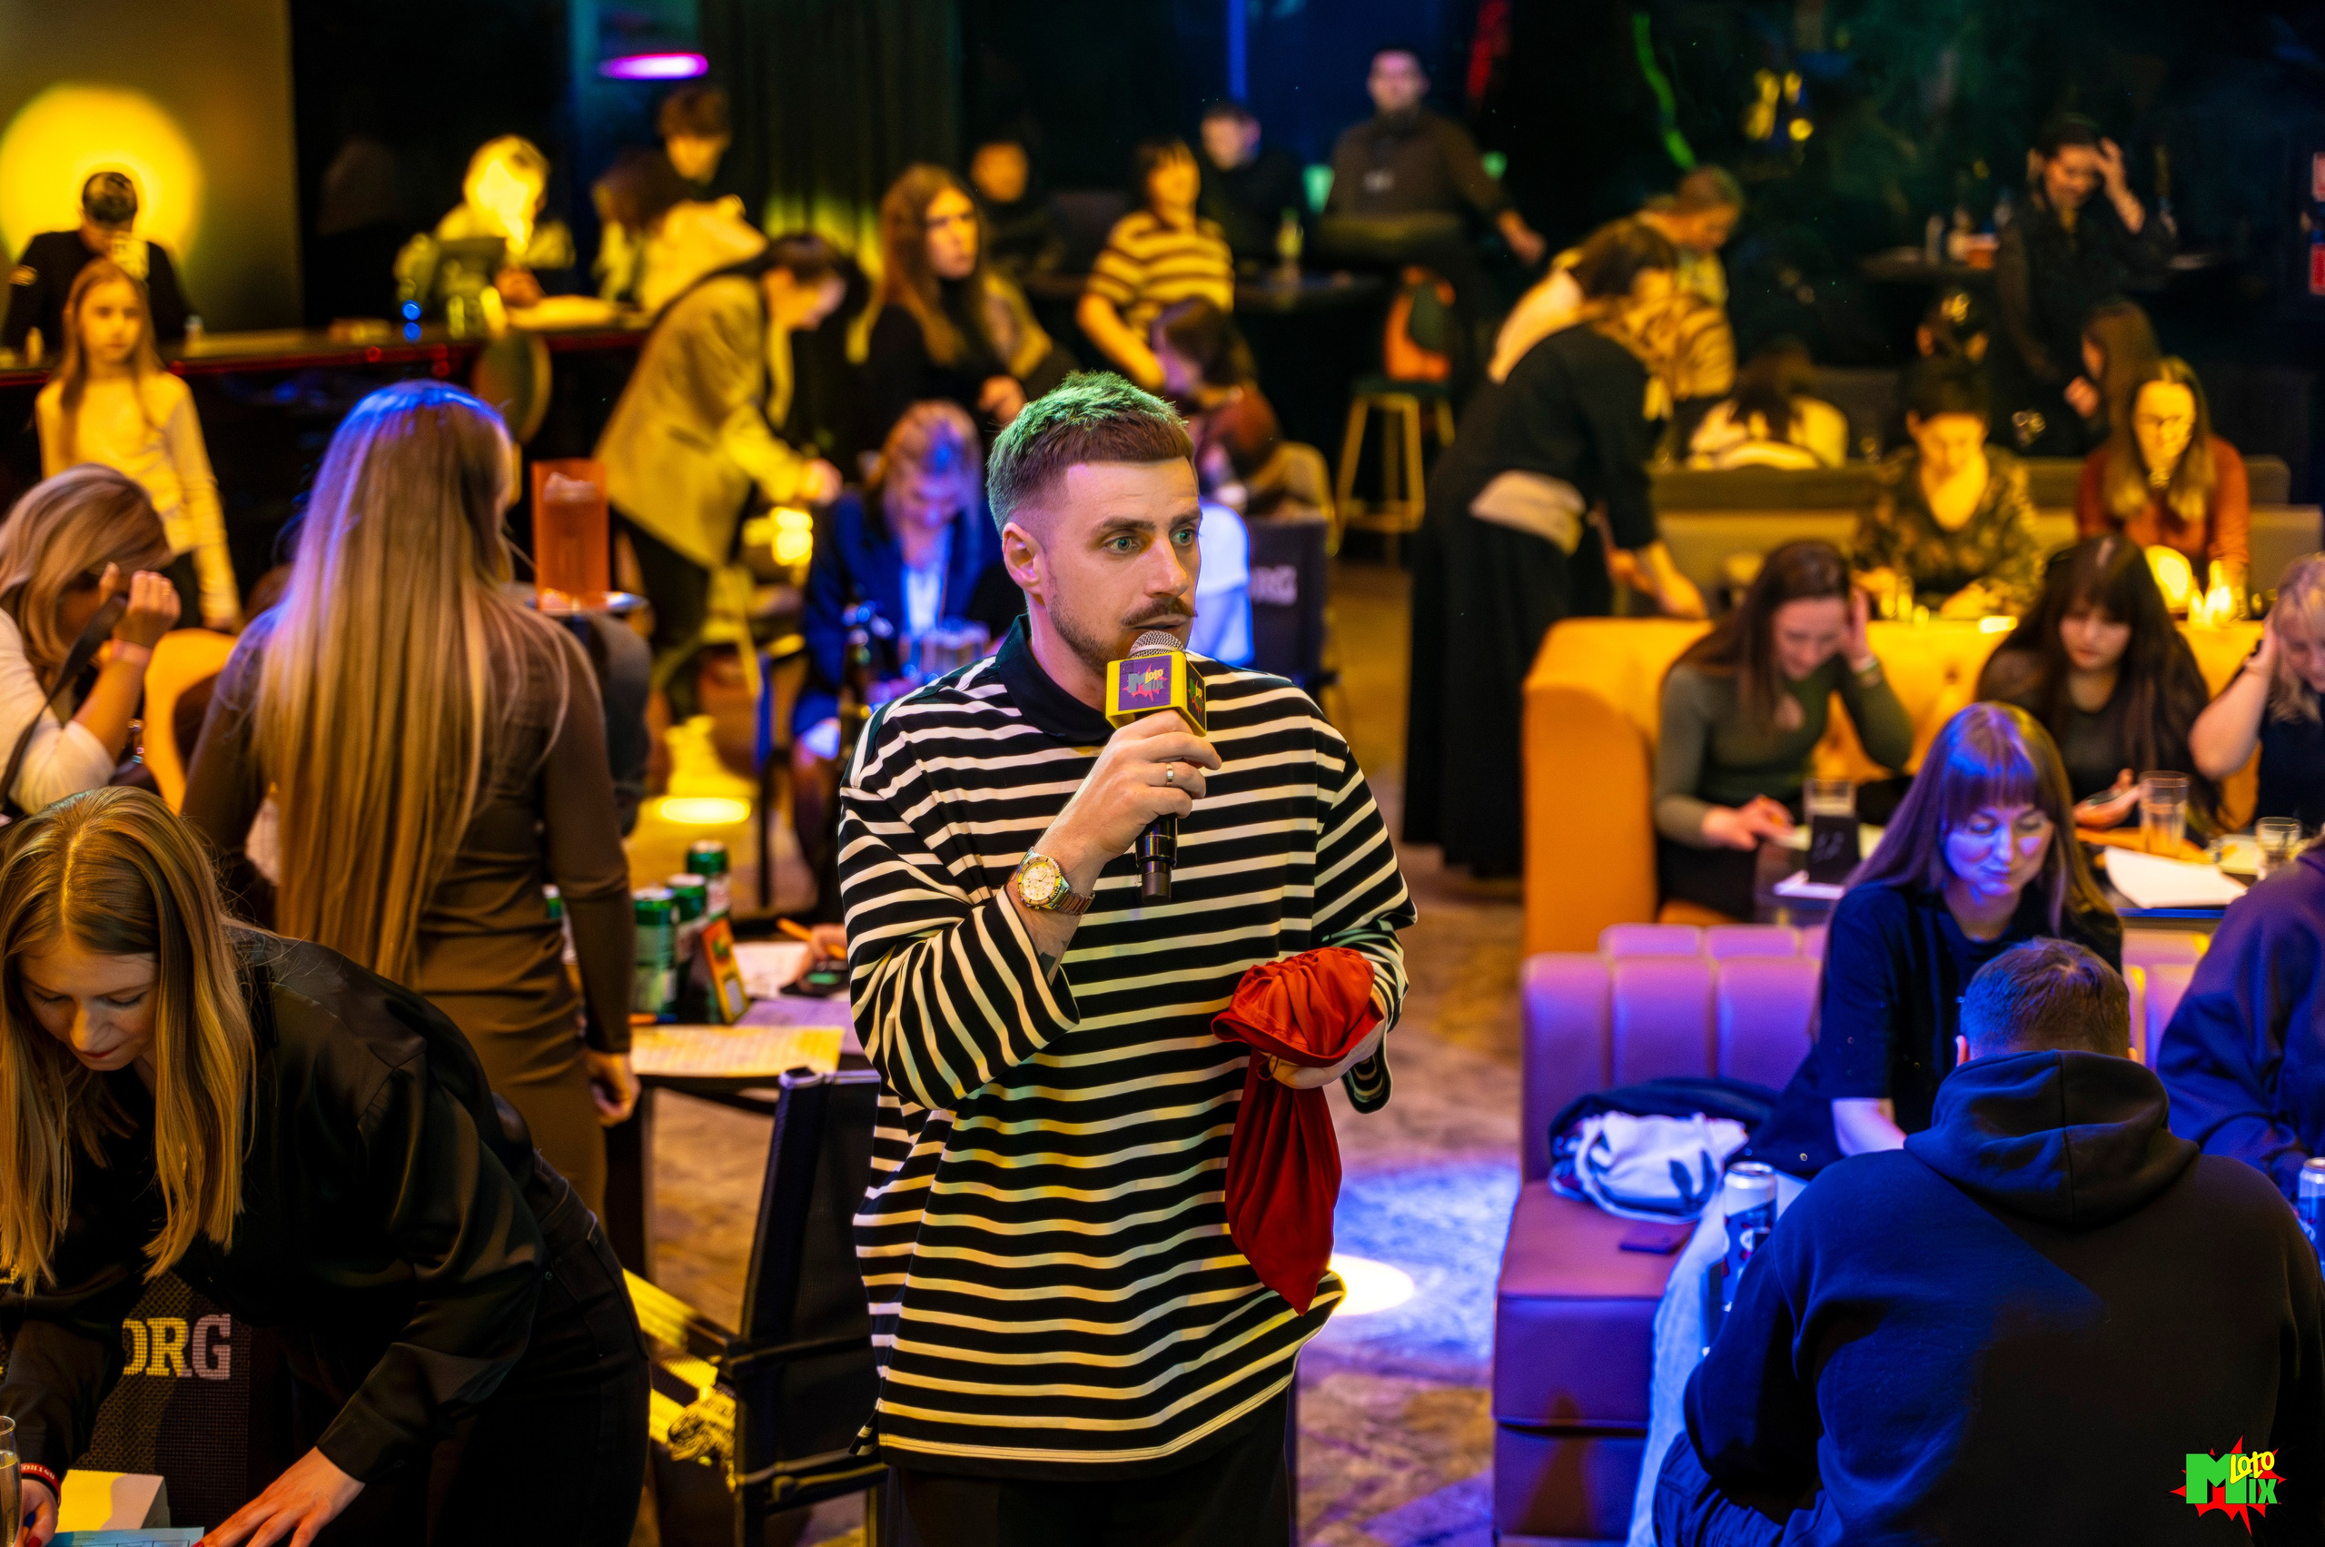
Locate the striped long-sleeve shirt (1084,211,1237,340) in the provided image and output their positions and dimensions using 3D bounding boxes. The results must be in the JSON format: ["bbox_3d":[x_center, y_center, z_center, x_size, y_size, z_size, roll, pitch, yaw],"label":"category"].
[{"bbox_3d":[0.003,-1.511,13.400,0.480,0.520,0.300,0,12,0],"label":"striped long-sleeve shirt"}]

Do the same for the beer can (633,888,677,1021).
[{"bbox_3d":[-0.740,0.259,6.200,0.066,0.168,0.066,0,11,0],"label":"beer can"}]

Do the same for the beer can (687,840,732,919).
[{"bbox_3d":[-0.691,0.193,6.500,0.066,0.168,0.066,0,11,0],"label":"beer can"}]

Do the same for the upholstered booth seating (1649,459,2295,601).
[{"bbox_3d":[1.876,-0.246,10.359,1.870,0.940,0.800,0,11,2],"label":"upholstered booth seating"}]

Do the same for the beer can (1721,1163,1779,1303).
[{"bbox_3d":[0.719,0.565,5.200,0.066,0.168,0.066,0,11,0],"label":"beer can"}]

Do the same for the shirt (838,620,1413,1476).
[{"bbox_3d":[-0.034,0.232,3.660,0.475,0.700,0.380,-3,12,-13],"label":"shirt"}]

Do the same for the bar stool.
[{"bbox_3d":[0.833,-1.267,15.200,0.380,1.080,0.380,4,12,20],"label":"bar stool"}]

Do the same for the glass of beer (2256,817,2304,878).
[{"bbox_3d":[1.911,0.129,7.280,0.077,0.092,0.077,0,12,0],"label":"glass of beer"}]

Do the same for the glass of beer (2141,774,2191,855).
[{"bbox_3d":[1.765,0.070,7.500,0.078,0.135,0.078,0,11,0],"label":"glass of beer"}]

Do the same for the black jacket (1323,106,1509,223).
[{"bbox_3d":[0.928,-2.211,15.600,0.660,0.480,0.320,0,11,3],"label":"black jacket"}]

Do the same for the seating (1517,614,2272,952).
[{"bbox_3d":[1.720,0.156,8.846,1.930,0.840,0.820,1,12,5],"label":"seating"}]

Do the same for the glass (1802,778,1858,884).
[{"bbox_3d":[1.147,0.095,7.320,0.085,0.155,0.085,0,12,0],"label":"glass"}]

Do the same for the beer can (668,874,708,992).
[{"bbox_3d":[-0.718,0.241,6.450,0.066,0.168,0.066,0,12,0],"label":"beer can"}]

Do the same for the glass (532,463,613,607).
[{"bbox_3d":[-0.928,-0.376,6.700,0.118,0.232,0.118,0,12,0],"label":"glass"}]

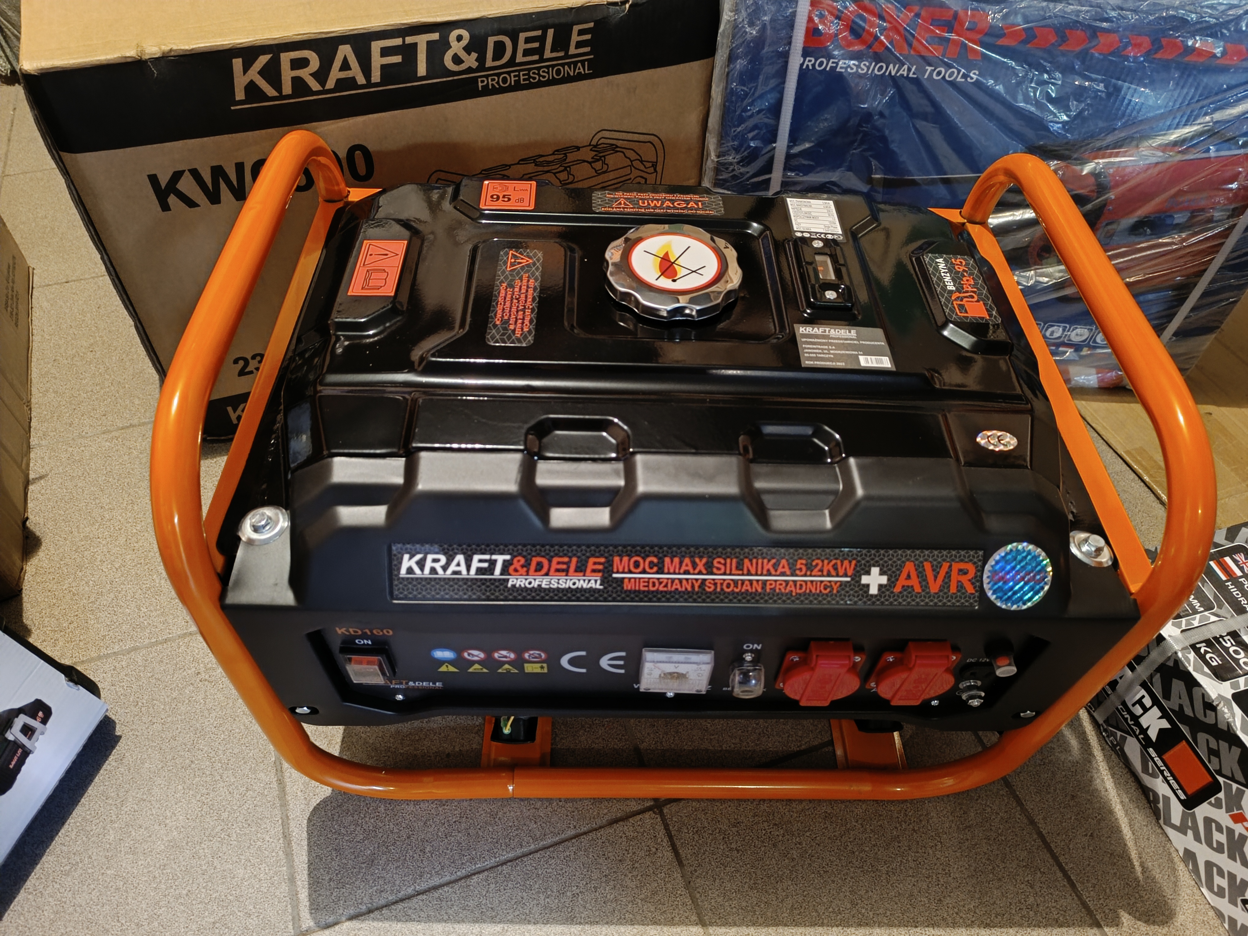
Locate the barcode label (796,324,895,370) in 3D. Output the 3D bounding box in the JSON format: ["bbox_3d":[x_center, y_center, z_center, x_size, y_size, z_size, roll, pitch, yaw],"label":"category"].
[{"bbox_3d":[0.146,-0.080,0.573,0.061,0.001,0.041,1,50,-3],"label":"barcode label"}]

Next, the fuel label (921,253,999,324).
[{"bbox_3d":[0.241,-0.130,0.621,0.038,0.001,0.076,1,50,-3],"label":"fuel label"}]

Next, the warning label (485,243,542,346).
[{"bbox_3d":[-0.073,-0.118,0.589,0.030,0.001,0.101,1,50,-3],"label":"warning label"}]

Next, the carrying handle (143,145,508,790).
[{"bbox_3d":[-0.175,-0.011,0.701,0.178,0.412,0.419,1,50,-3],"label":"carrying handle"}]

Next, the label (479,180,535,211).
[{"bbox_3d":[-0.088,-0.210,0.665,0.040,0.001,0.039,1,50,-3],"label":"label"}]

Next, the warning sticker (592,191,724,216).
[{"bbox_3d":[0.027,-0.204,0.669,0.101,0.001,0.027,1,50,-3],"label":"warning sticker"}]

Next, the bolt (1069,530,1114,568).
[{"bbox_3d":[0.285,0.046,0.523,0.026,0.011,0.026,1,50,-3],"label":"bolt"}]

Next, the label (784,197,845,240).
[{"bbox_3d":[0.147,-0.192,0.667,0.038,0.001,0.052,1,50,-3],"label":"label"}]

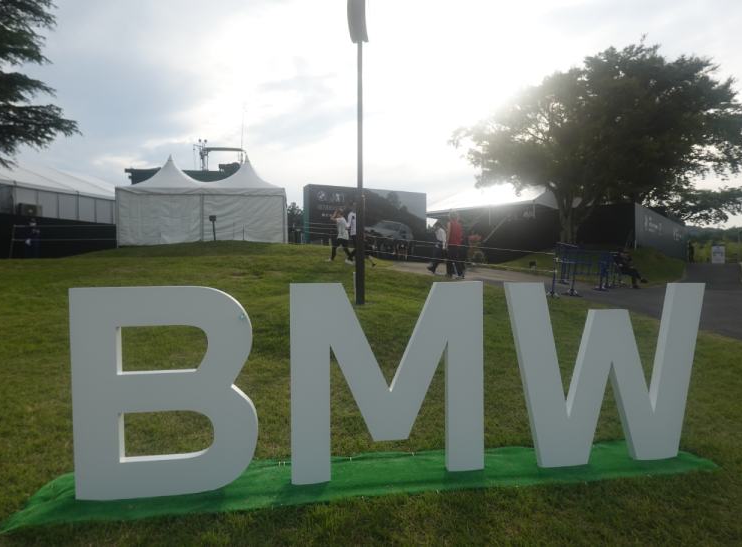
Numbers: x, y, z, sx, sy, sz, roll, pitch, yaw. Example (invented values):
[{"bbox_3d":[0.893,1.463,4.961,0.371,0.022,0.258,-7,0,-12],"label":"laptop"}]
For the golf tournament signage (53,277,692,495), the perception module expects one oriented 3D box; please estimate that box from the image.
[{"bbox_3d":[0.290,0.661,2.869,3.996,1.200,0.080,-1,2,-8],"label":"golf tournament signage"}]

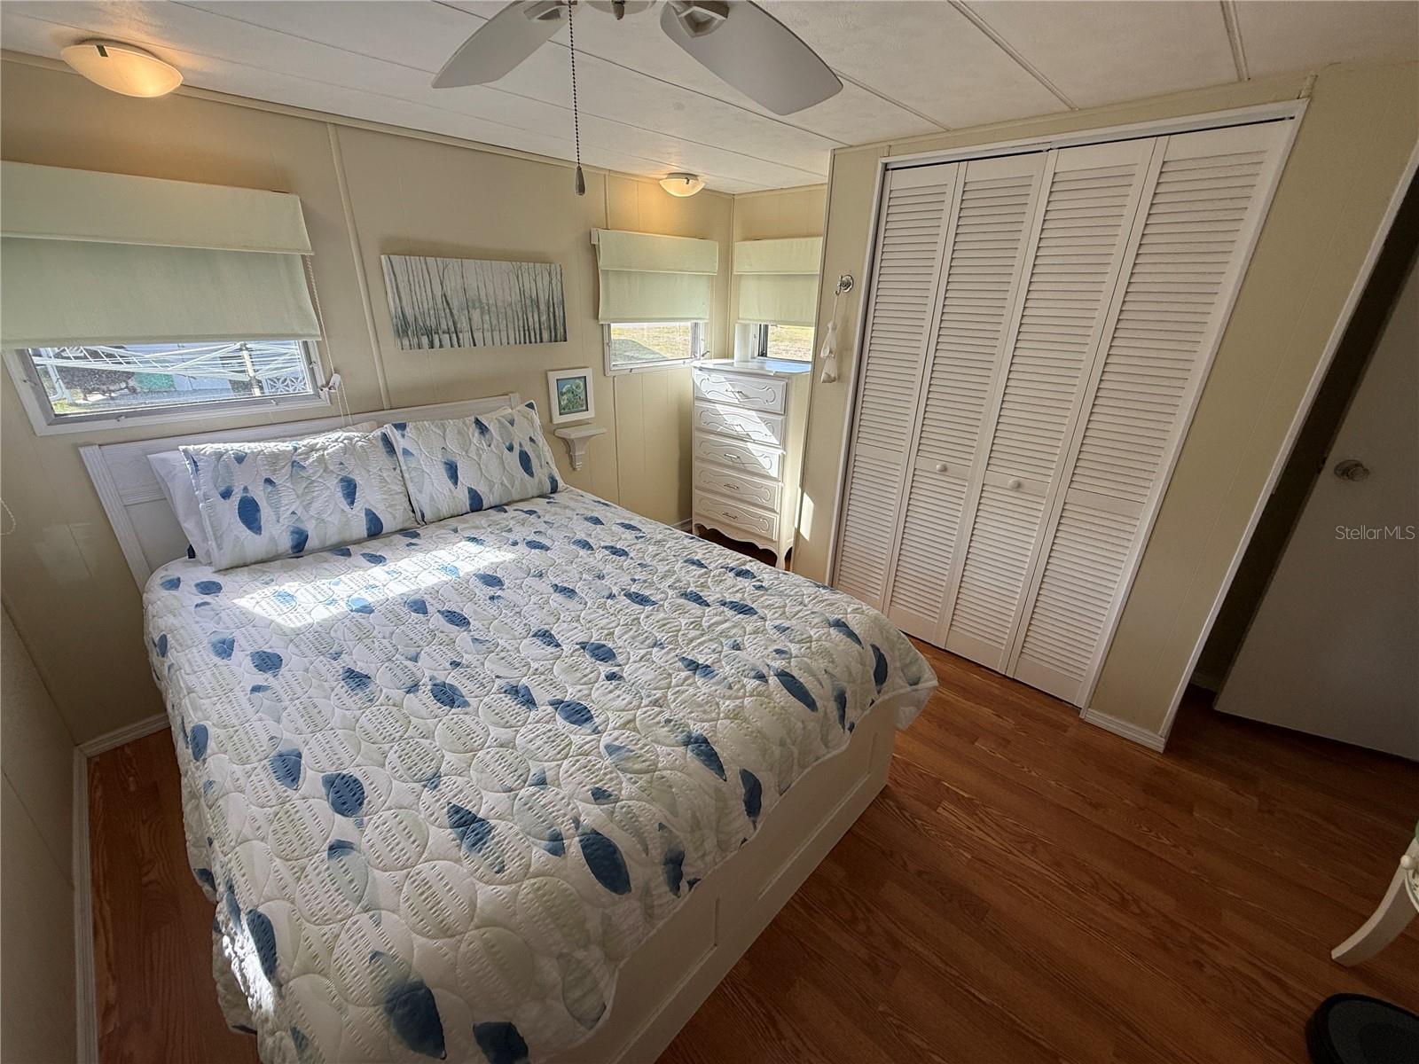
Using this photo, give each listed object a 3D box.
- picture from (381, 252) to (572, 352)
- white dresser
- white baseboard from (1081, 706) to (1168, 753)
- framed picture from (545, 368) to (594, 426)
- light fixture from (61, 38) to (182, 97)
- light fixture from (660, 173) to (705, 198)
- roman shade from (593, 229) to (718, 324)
[{"bbox_3d":[-0.978,-0.997,2.514,0.038,0.348,0.770,23,30,40],"label":"picture"},{"bbox_3d":[0.288,-0.391,3.482,0.710,1.174,0.410,23,30,40],"label":"white dresser"},{"bbox_3d":[1.634,0.777,2.260,0.260,0.065,0.016,23,30,40],"label":"white baseboard"},{"bbox_3d":[-0.710,-0.706,2.960,0.022,0.254,0.254,23,30,40],"label":"framed picture"},{"bbox_3d":[-1.501,-1.182,1.479,0.228,0.090,0.228,23,30,40],"label":"light fixture"},{"bbox_3d":[-0.135,-1.727,2.871,0.230,0.091,0.230,2,23,-1],"label":"light fixture"},{"bbox_3d":[-0.268,-1.366,3.115,0.065,0.430,0.830,23,30,40],"label":"roman shade"}]

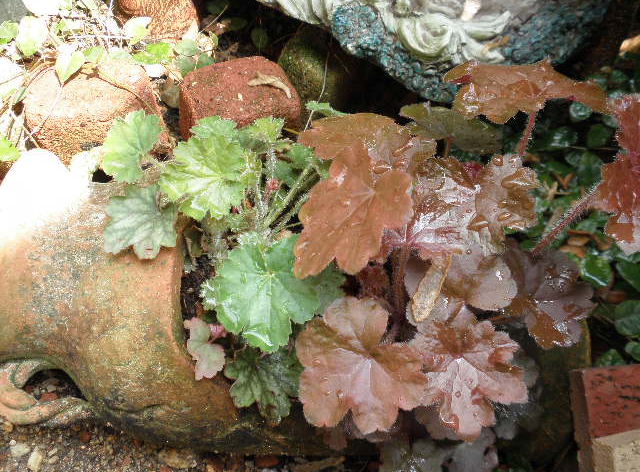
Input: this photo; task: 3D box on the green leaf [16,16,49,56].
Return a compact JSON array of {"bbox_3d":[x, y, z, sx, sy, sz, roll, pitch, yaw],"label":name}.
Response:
[{"bbox_3d":[-0.395,-0.274,0.940,0.043,0.015,0.057,6,57,4],"label":"green leaf"}]

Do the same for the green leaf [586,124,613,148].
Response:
[{"bbox_3d":[0.323,-0.115,0.790,0.029,0.008,0.031,0,63,0],"label":"green leaf"}]

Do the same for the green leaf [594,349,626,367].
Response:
[{"bbox_3d":[0.280,0.120,0.660,0.031,0.009,0.030,-5,60,-3],"label":"green leaf"}]

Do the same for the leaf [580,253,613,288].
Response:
[{"bbox_3d":[0.254,0.030,0.621,0.030,0.011,0.034,-32,64,-10],"label":"leaf"}]

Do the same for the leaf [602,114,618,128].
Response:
[{"bbox_3d":[0.408,-0.161,0.960,0.025,0.009,0.028,-27,58,-19],"label":"leaf"}]

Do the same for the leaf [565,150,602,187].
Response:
[{"bbox_3d":[0.270,-0.070,0.691,0.034,0.010,0.040,-20,69,-11],"label":"leaf"}]

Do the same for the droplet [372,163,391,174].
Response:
[{"bbox_3d":[0.058,-0.063,0.640,0.015,0.005,0.011,0,49,0],"label":"droplet"}]

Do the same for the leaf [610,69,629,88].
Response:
[{"bbox_3d":[0.366,-0.193,0.840,0.024,0.008,0.027,0,56,0],"label":"leaf"}]

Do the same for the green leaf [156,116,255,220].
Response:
[{"bbox_3d":[-0.115,-0.069,0.700,0.098,0.027,0.103,-9,59,1],"label":"green leaf"}]

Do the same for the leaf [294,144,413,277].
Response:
[{"bbox_3d":[0.025,-0.014,0.508,0.079,0.025,0.115,19,71,13],"label":"leaf"}]

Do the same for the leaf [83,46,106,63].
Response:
[{"bbox_3d":[-0.297,-0.239,0.900,0.034,0.010,0.027,-21,49,-19],"label":"leaf"}]

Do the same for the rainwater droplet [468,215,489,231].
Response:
[{"bbox_3d":[0.130,-0.011,0.560,0.017,0.006,0.012,-15,59,-2],"label":"rainwater droplet"}]

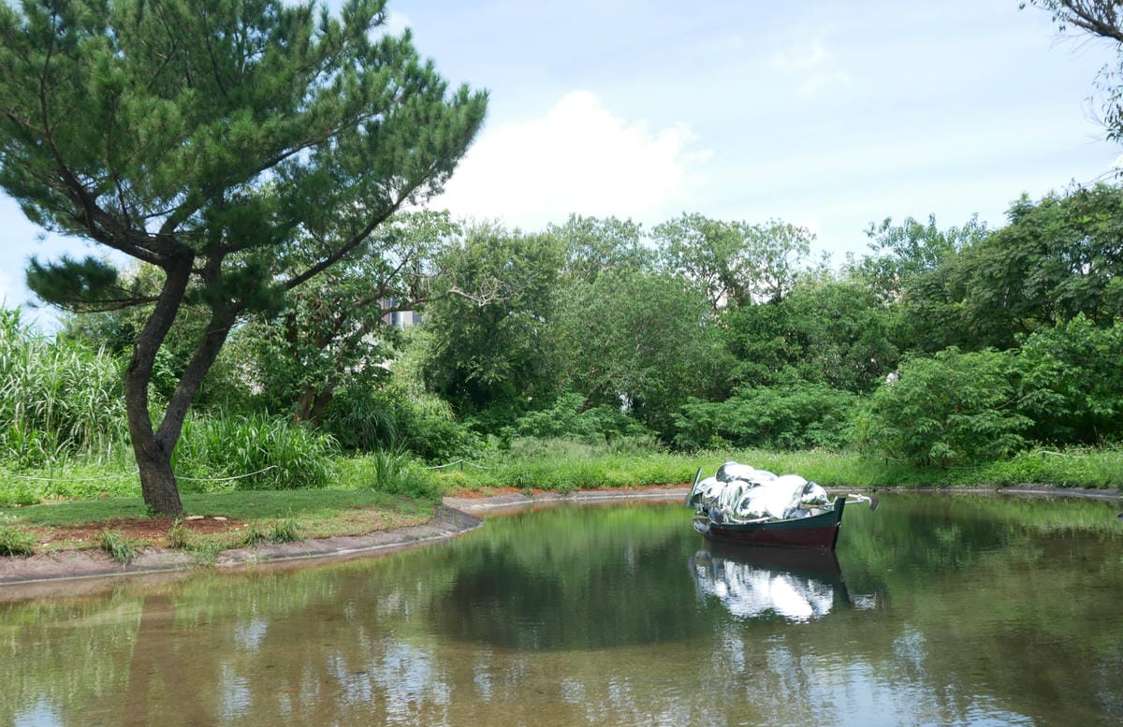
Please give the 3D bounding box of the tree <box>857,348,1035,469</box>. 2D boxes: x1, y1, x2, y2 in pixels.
[{"bbox_3d":[9.953,1.151,28.800,4.270,3.080,3.630,-2,-3,0],"label":"tree"}]

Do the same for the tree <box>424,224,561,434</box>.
[{"bbox_3d":[-2.148,-0.591,34.000,4.110,7.450,4.110,-2,-3,0],"label":"tree"}]

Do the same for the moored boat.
[{"bbox_3d":[3.194,2.117,16.869,1.250,1.330,3.200,1,-4,-37],"label":"moored boat"}]

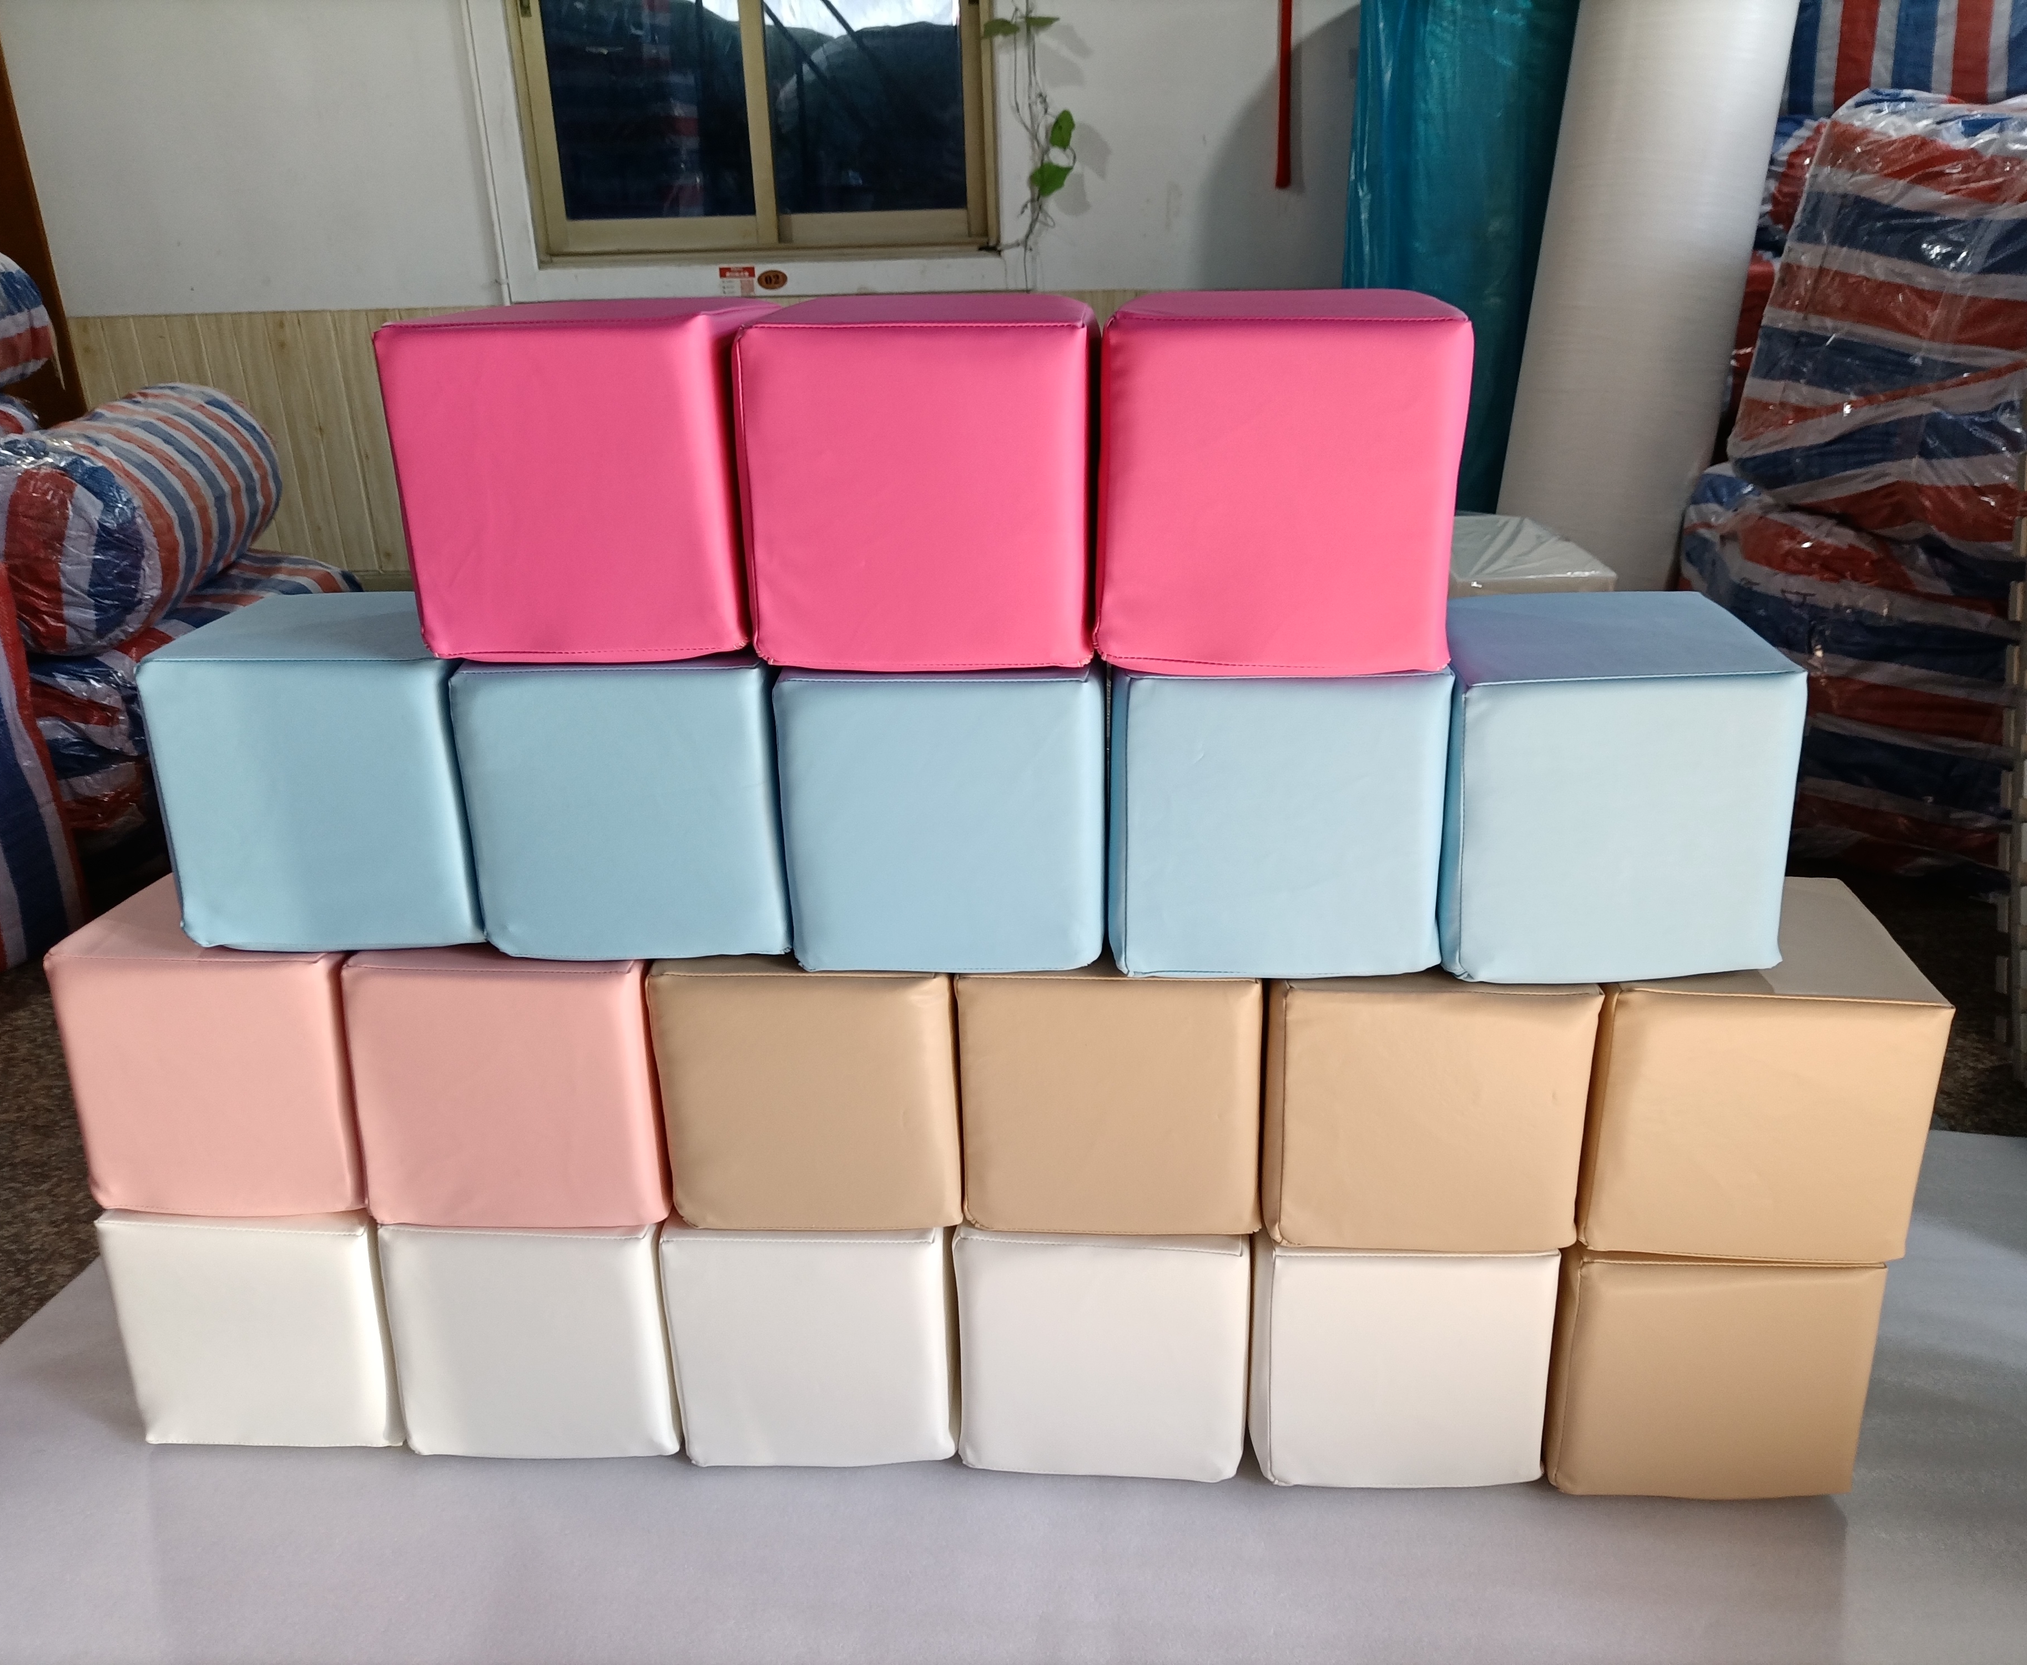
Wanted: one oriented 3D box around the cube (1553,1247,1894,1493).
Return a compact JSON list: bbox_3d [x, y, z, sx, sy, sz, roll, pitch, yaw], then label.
[{"bbox_3d":[0.636,0.446,1.615,0.264,0.263,0.261,0,21,3],"label":"cube"}]

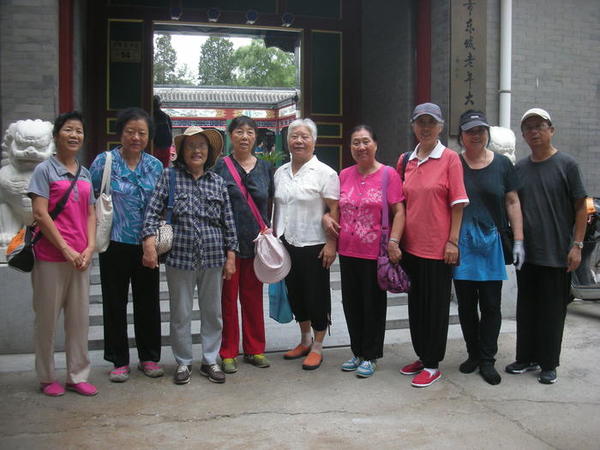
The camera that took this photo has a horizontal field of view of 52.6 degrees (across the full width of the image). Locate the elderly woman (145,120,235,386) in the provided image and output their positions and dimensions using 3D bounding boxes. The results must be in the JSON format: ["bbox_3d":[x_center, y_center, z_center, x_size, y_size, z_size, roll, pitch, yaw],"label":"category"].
[{"bbox_3d":[-0.655,0.181,3.597,0.530,1.513,0.340,-1,5,-8],"label":"elderly woman"}]

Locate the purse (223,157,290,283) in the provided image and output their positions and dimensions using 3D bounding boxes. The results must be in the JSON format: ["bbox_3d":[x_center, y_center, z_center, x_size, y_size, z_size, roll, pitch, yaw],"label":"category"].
[{"bbox_3d":[-0.273,-0.031,3.801,0.410,0.791,0.220,0,5,0],"label":"purse"}]

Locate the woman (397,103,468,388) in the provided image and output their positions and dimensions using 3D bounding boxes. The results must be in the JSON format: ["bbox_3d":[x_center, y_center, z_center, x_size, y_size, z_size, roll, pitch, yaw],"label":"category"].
[{"bbox_3d":[0.792,0.107,3.626,0.450,1.654,0.360,2,6,21],"label":"woman"}]

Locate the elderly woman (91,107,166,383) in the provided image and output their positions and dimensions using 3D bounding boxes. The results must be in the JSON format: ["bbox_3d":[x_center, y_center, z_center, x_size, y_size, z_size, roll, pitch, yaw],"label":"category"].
[{"bbox_3d":[-1.030,0.116,3.645,0.460,1.633,0.330,-1,5,-14],"label":"elderly woman"}]

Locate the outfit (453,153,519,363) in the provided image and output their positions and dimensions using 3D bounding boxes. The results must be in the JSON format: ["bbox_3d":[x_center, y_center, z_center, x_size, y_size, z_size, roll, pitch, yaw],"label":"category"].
[{"bbox_3d":[1.110,0.202,3.689,0.440,1.276,0.290,1,5,14],"label":"outfit"}]

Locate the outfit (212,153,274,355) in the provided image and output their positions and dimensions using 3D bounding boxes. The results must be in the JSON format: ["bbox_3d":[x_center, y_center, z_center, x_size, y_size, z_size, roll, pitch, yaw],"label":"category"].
[{"bbox_3d":[-0.352,0.216,3.844,0.420,1.292,0.280,-1,5,-6],"label":"outfit"}]

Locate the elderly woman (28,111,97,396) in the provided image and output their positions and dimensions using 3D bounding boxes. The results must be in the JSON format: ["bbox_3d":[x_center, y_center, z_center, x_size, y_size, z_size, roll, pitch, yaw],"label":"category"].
[{"bbox_3d":[-1.333,0.160,3.412,0.410,1.588,0.340,-2,6,-19],"label":"elderly woman"}]

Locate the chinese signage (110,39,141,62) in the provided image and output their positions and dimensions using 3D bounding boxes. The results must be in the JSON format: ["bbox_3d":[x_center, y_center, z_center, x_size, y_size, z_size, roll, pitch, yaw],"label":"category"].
[{"bbox_3d":[-1.878,-1.875,6.567,0.320,0.235,0.025,-1,5,-12],"label":"chinese signage"}]

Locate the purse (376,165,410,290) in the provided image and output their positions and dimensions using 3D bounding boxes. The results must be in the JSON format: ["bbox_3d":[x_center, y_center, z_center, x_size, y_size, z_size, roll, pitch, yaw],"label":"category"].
[{"bbox_3d":[0.573,0.031,3.716,0.200,0.775,0.180,1,5,12],"label":"purse"}]

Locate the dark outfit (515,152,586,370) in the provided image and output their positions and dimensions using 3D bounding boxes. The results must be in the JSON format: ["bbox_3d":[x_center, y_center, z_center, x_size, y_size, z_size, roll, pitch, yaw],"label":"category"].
[{"bbox_3d":[1.528,0.234,3.716,0.430,1.359,0.270,3,5,26],"label":"dark outfit"}]

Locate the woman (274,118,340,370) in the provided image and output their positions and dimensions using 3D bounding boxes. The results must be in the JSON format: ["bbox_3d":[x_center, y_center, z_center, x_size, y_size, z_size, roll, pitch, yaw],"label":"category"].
[{"bbox_3d":[0.036,0.119,3.942,0.430,1.598,0.310,2,5,18],"label":"woman"}]

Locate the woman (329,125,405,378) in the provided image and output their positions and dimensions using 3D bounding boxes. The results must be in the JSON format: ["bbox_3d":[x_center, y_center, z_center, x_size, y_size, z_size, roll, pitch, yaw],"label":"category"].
[{"bbox_3d":[0.411,0.157,3.807,0.440,1.548,0.310,1,5,13],"label":"woman"}]

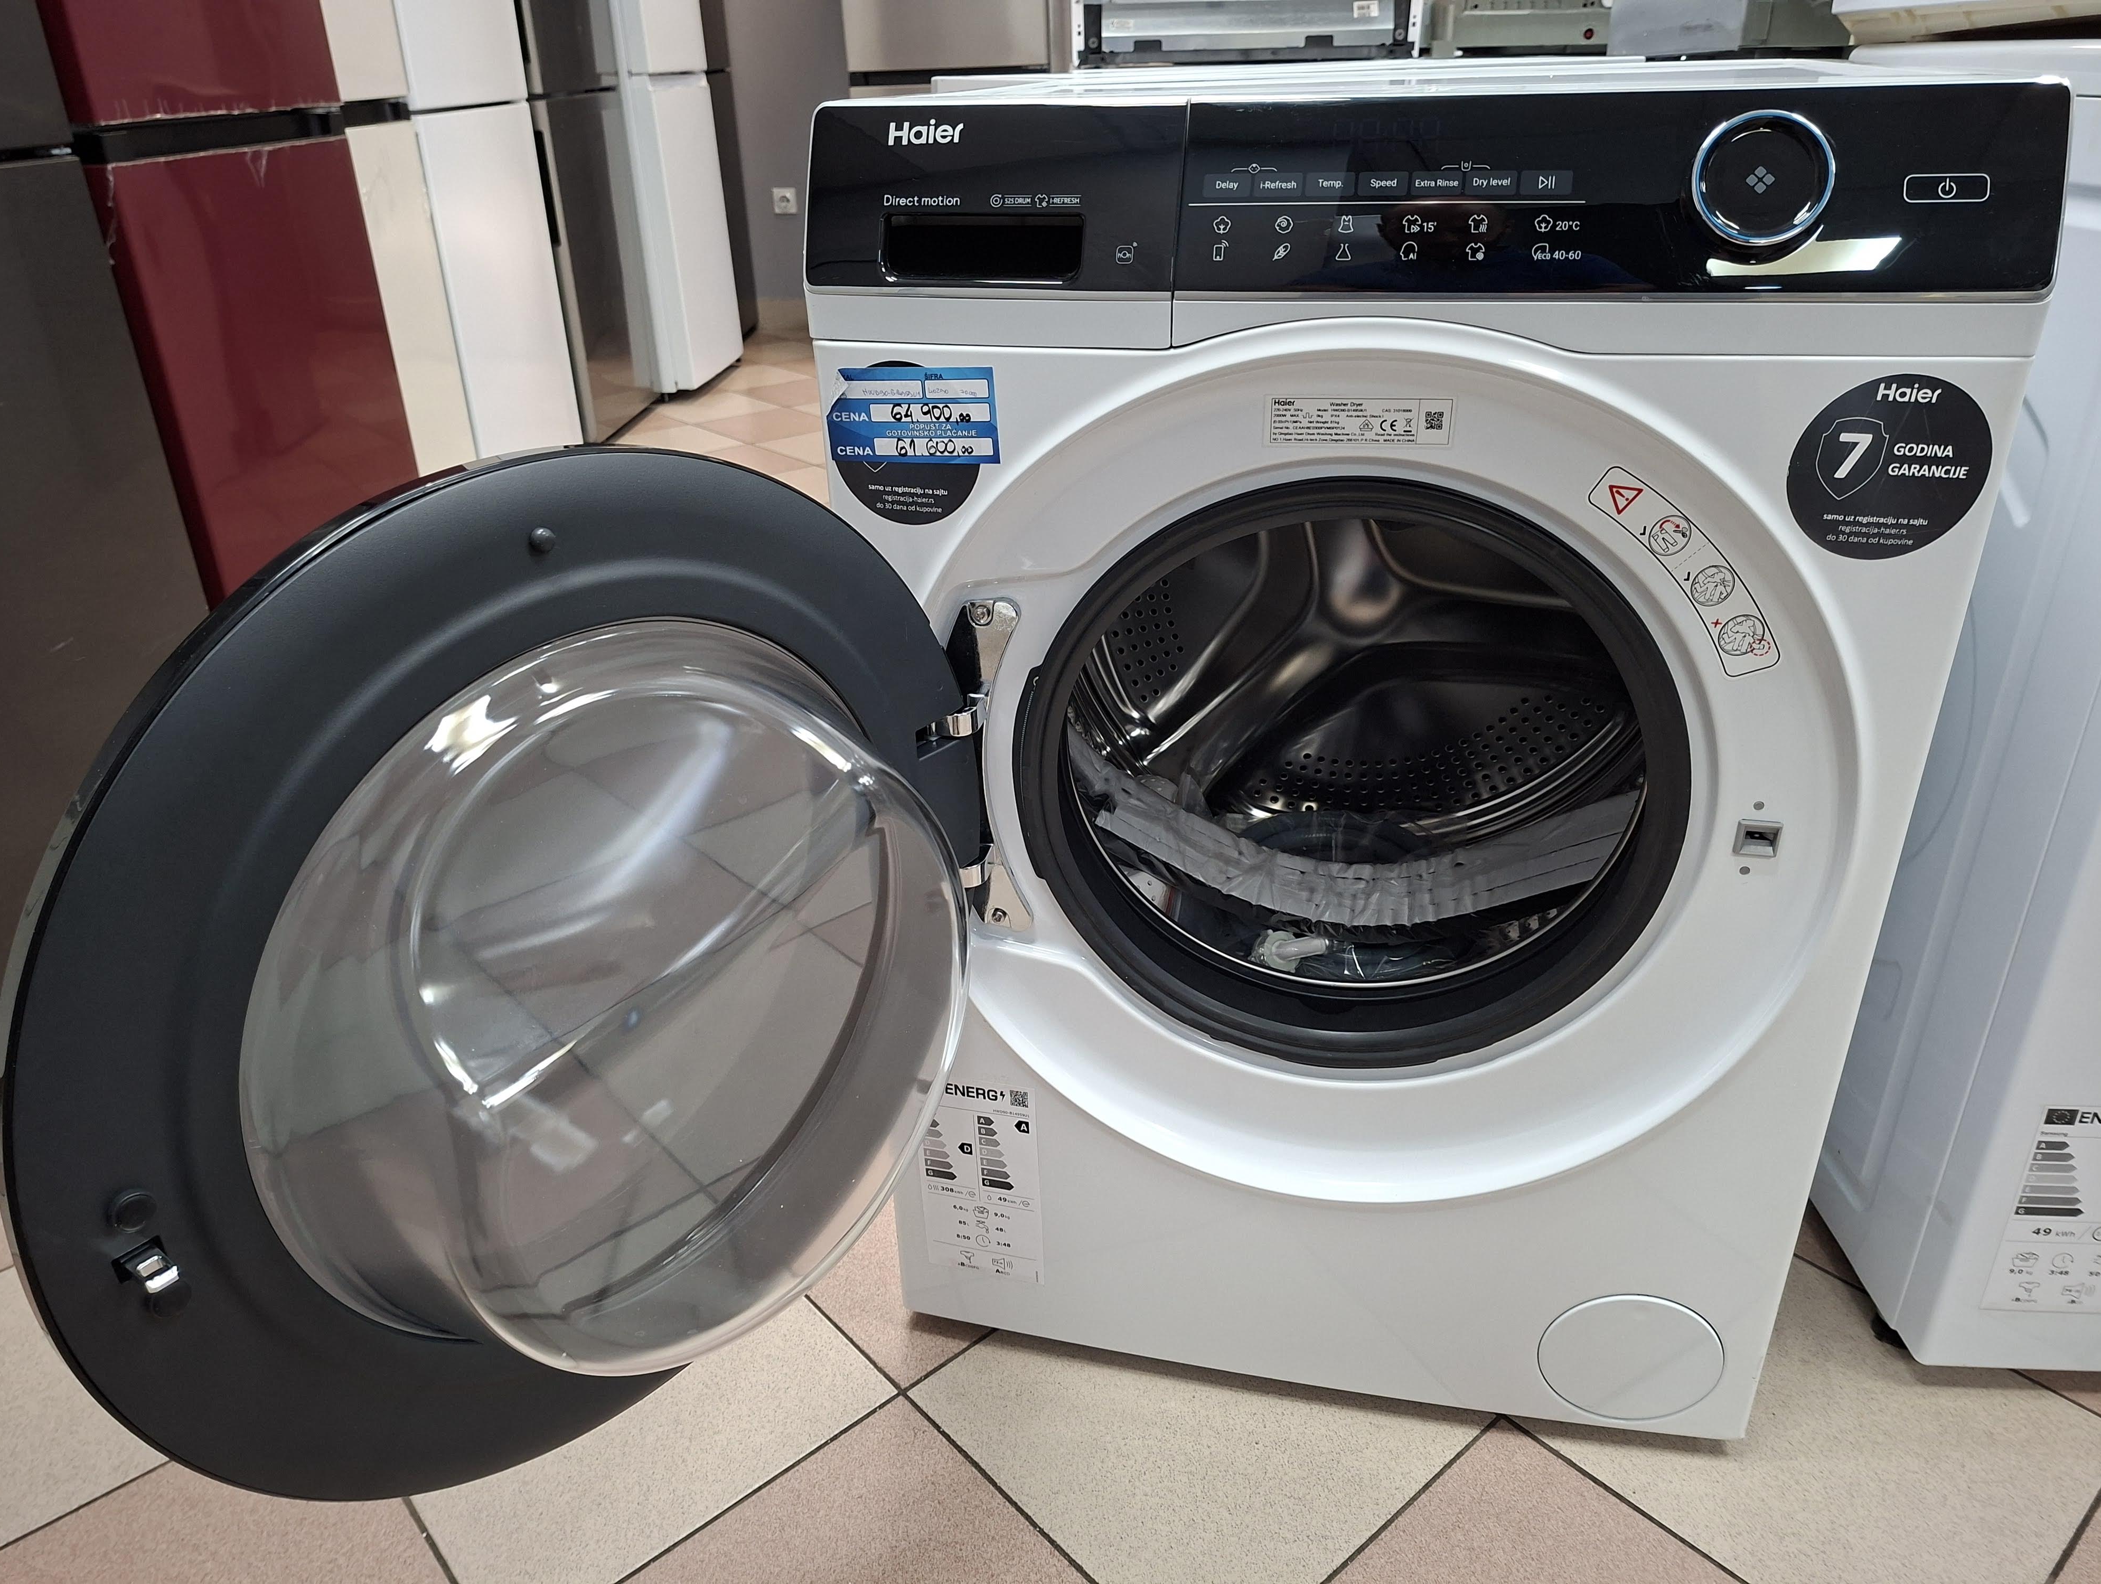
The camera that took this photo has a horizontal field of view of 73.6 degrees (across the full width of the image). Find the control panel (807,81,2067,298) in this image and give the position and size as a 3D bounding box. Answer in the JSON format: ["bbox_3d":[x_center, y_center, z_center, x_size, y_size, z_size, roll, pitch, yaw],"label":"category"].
[{"bbox_3d":[0.165,-0.292,0.693,0.595,0.098,0.028,4,6,12],"label":"control panel"}]

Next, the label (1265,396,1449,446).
[{"bbox_3d":[0.161,-0.193,0.733,0.095,0.025,0.004,4,26,12],"label":"label"}]

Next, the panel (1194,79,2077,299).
[{"bbox_3d":[0.261,-0.286,0.673,0.392,0.095,0.028,4,6,12],"label":"panel"}]

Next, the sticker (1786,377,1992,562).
[{"bbox_3d":[0.405,-0.156,0.679,0.089,0.089,0.004,4,26,12],"label":"sticker"}]

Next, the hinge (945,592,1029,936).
[{"bbox_3d":[-0.038,-0.011,0.863,0.047,0.218,0.036,4,26,12],"label":"hinge"}]

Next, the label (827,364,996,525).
[{"bbox_3d":[-0.076,-0.192,0.778,0.098,0.090,0.004,4,26,12],"label":"label"}]

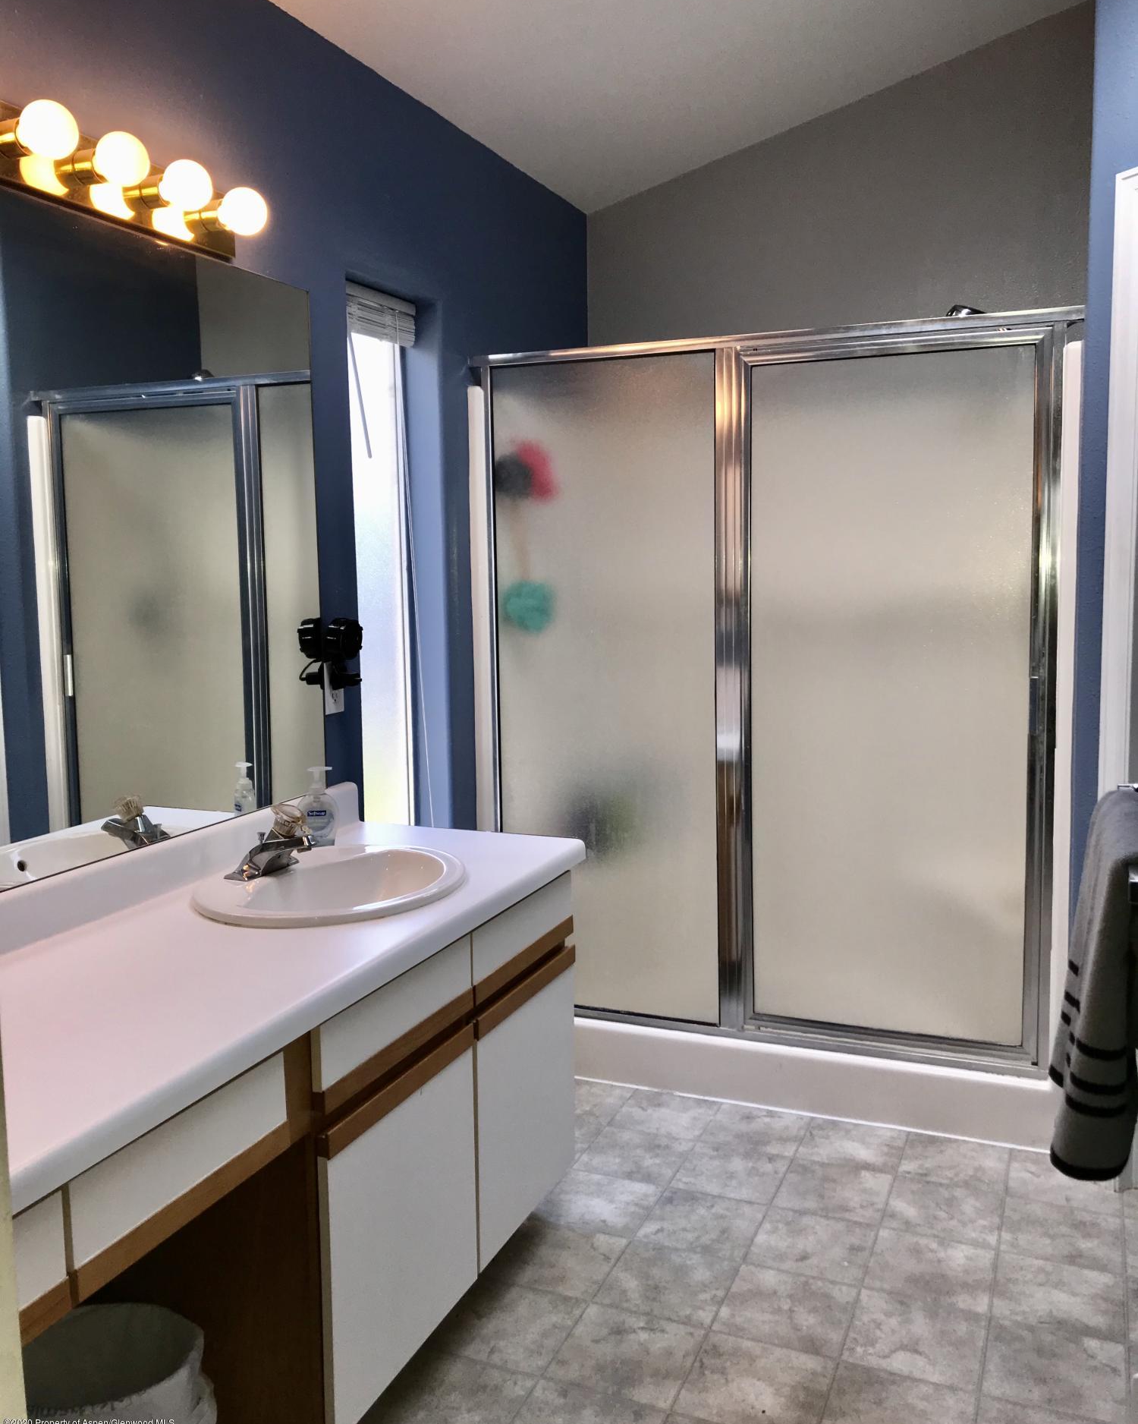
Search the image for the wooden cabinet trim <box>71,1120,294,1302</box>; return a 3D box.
[{"bbox_3d":[-0.461,0.592,1.496,0.021,0.037,0.385,2,8,23],"label":"wooden cabinet trim"}]

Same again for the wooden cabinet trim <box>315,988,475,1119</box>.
[{"bbox_3d":[-0.266,0.530,1.959,0.021,0.038,0.461,2,8,23],"label":"wooden cabinet trim"}]

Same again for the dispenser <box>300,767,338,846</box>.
[{"bbox_3d":[-0.529,0.200,2.595,0.081,0.168,0.048,-2,7,-7],"label":"dispenser"}]

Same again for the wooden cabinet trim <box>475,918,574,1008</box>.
[{"bbox_3d":[-0.088,0.474,2.380,0.021,0.038,0.451,2,8,23],"label":"wooden cabinet trim"}]

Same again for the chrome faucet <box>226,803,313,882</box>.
[{"bbox_3d":[-0.550,0.238,2.318,0.149,0.131,0.153,2,8,23],"label":"chrome faucet"}]

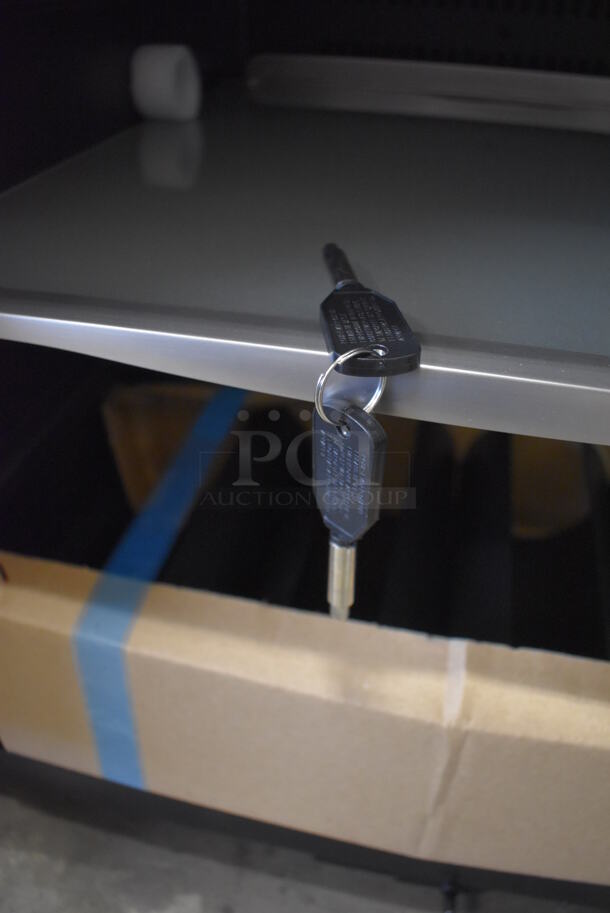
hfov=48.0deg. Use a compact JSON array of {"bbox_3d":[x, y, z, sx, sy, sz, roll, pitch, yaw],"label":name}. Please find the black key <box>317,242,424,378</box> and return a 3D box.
[{"bbox_3d":[0.015,-0.049,0.212,0.022,0.008,0.084,-3,38,-5],"label":"black key"}]

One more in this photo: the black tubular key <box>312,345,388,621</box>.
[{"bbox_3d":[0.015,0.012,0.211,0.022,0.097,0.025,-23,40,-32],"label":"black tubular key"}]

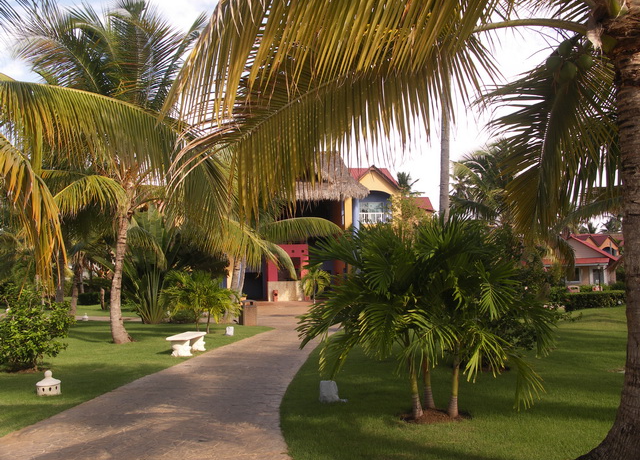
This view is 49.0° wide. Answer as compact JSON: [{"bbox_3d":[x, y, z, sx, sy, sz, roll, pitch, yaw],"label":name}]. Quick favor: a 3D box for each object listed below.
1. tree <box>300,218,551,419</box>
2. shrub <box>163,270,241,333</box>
[{"bbox_3d":[1.212,1.019,8.149,2.850,2.300,2.600,0,-4,0],"label":"tree"},{"bbox_3d":[-3.526,2.109,20.904,2.300,1.900,2.100,0,-4,0],"label":"shrub"}]

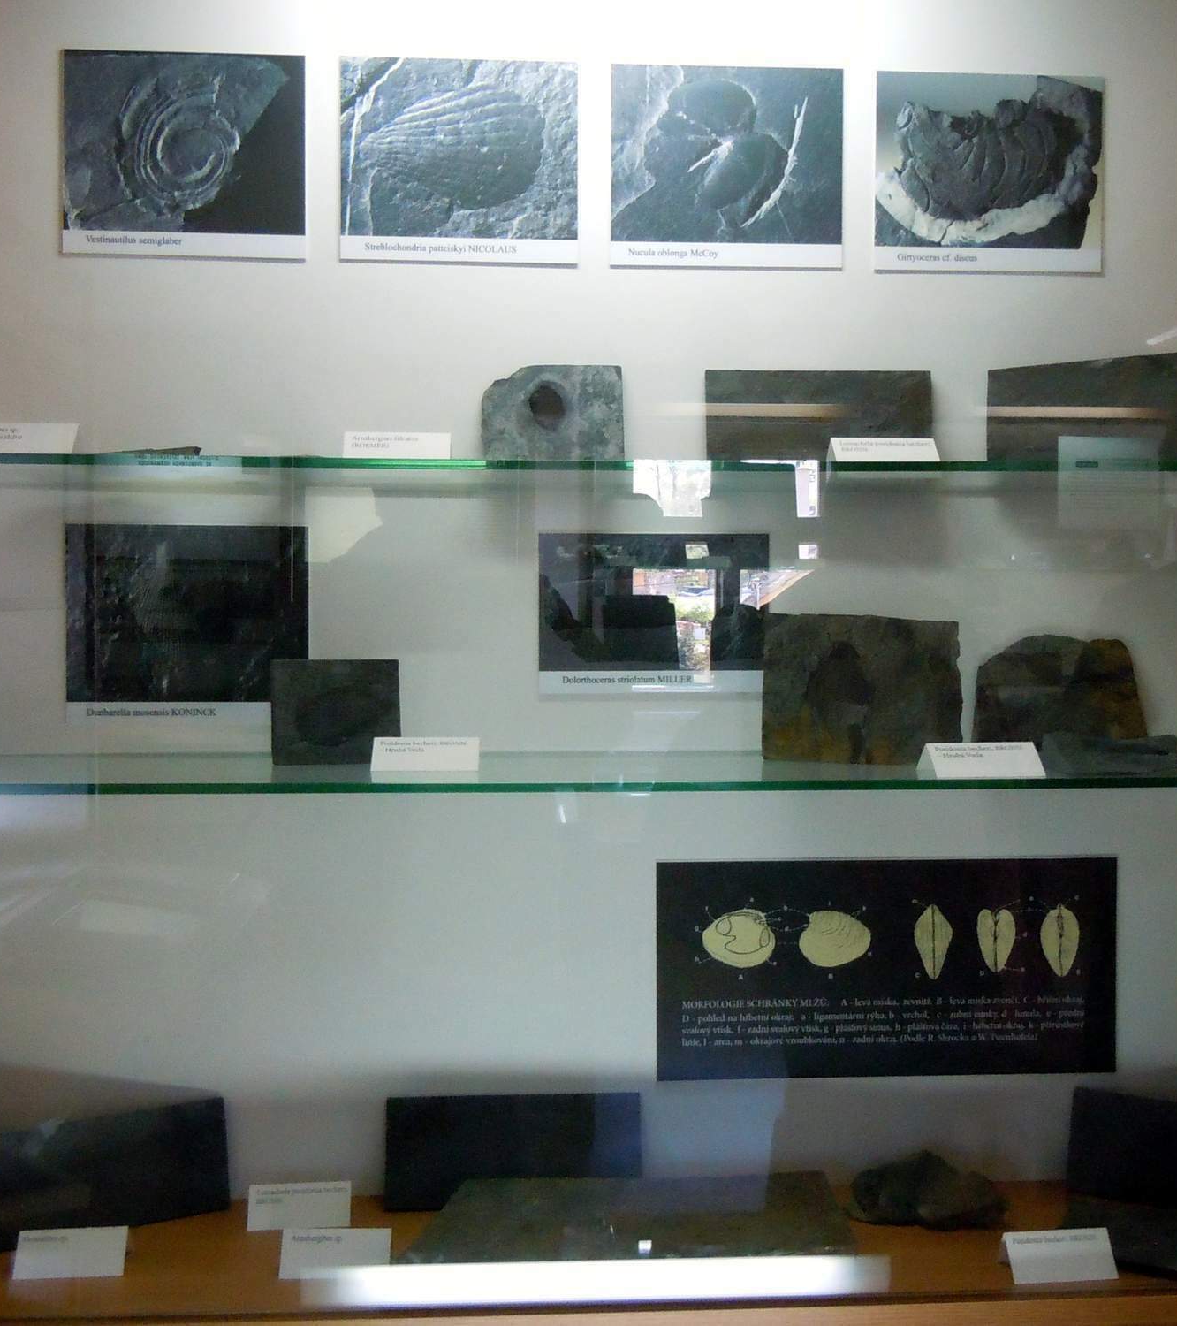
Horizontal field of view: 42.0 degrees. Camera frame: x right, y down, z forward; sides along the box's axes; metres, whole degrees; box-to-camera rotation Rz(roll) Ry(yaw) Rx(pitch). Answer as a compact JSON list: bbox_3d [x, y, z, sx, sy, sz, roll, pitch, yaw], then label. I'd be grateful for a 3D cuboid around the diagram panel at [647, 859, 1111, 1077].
[{"bbox_3d":[0.241,0.244,1.233,0.374,0.176,0.010,0,1,-4],"label":"diagram panel"}]

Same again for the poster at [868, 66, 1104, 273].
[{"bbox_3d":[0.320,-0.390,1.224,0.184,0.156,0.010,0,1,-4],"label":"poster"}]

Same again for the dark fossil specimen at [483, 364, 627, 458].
[{"bbox_3d":[-0.027,-0.183,1.174,0.107,0.085,0.026,0,-12,-4],"label":"dark fossil specimen"}]

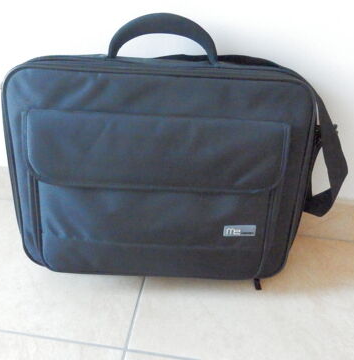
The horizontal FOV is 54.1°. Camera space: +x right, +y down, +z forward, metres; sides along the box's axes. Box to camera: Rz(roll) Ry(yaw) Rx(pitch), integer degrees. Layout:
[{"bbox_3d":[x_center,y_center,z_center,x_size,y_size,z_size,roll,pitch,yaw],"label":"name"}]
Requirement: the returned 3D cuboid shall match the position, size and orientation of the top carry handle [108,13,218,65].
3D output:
[{"bbox_3d":[-0.018,-0.185,0.457,0.148,0.065,0.028,3,22,-1],"label":"top carry handle"}]

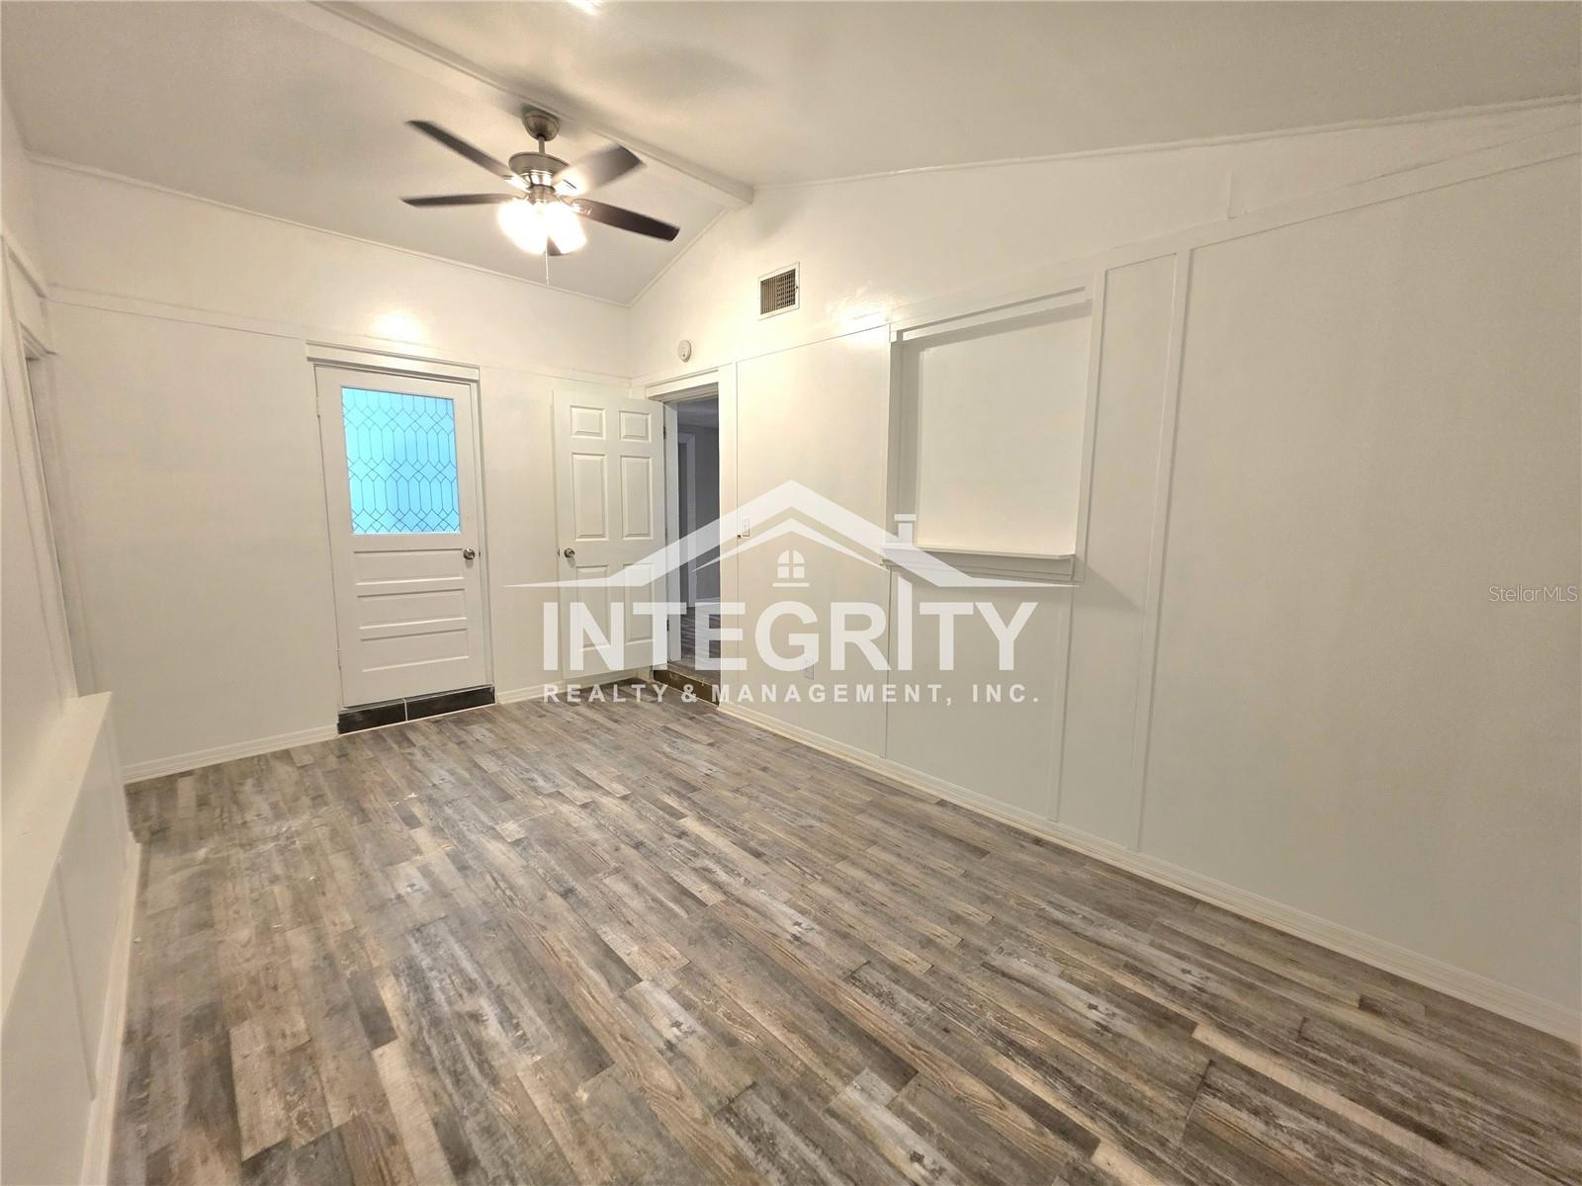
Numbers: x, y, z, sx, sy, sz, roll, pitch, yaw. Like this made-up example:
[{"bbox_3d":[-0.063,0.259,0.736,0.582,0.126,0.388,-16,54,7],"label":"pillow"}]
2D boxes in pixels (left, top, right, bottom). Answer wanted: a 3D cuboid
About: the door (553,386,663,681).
[{"bbox_3d":[-1.308,-0.403,4.399,0.803,2.032,0.040,-5,9,-36],"label":"door"}]

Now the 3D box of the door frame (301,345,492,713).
[{"bbox_3d":[-2.435,-0.327,3.794,0.045,2.035,0.815,8,10,44],"label":"door frame"}]

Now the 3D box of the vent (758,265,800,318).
[{"bbox_3d":[-0.080,-1.751,3.460,0.345,0.248,0.025,8,10,44],"label":"vent"}]

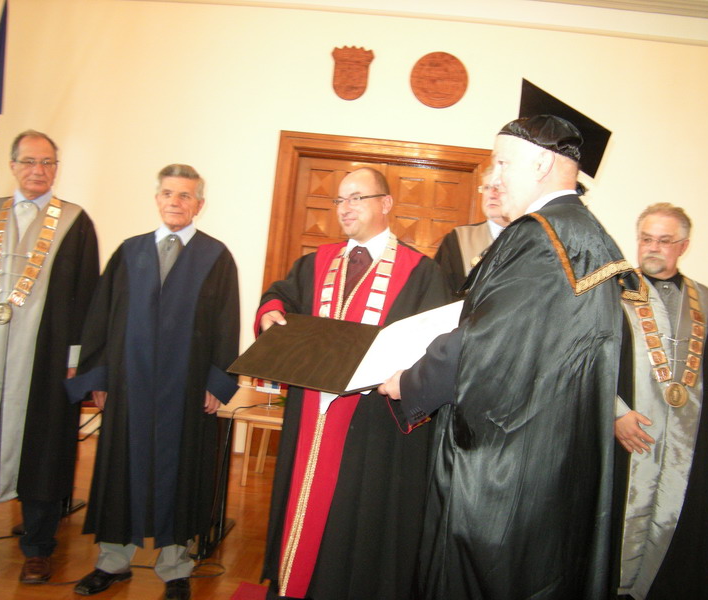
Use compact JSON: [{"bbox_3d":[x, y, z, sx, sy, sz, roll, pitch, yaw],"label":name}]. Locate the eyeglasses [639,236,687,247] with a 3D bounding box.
[{"bbox_3d":[1.137,-0.215,2.380,0.135,0.042,0.138,-4,4,-36],"label":"eyeglasses"}]

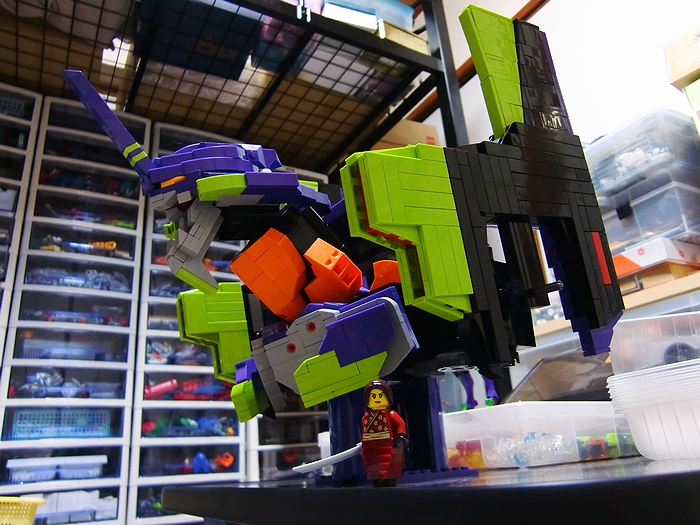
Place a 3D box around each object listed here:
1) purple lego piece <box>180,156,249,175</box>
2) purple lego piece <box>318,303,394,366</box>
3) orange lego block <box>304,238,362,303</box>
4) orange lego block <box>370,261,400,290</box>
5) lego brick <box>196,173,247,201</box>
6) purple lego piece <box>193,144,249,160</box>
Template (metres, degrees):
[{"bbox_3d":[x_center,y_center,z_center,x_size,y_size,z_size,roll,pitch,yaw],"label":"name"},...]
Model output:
[{"bbox_3d":[-0.076,-0.054,0.320,0.037,0.009,0.008,-9,-9,-36],"label":"purple lego piece"},{"bbox_3d":[0.004,0.040,0.313,0.038,0.025,0.010,-15,-6,-36],"label":"purple lego piece"},{"bbox_3d":[-0.010,0.005,0.335,0.033,0.024,0.017,34,-31,-21],"label":"orange lego block"},{"bbox_3d":[0.022,0.008,0.355,0.018,0.017,0.015,-13,-7,-36],"label":"orange lego block"},{"bbox_3d":[-0.073,-0.043,0.320,0.028,0.011,0.014,-8,-10,-35],"label":"lego brick"},{"bbox_3d":[-0.076,-0.064,0.330,0.033,0.009,0.008,-9,-9,-36],"label":"purple lego piece"}]

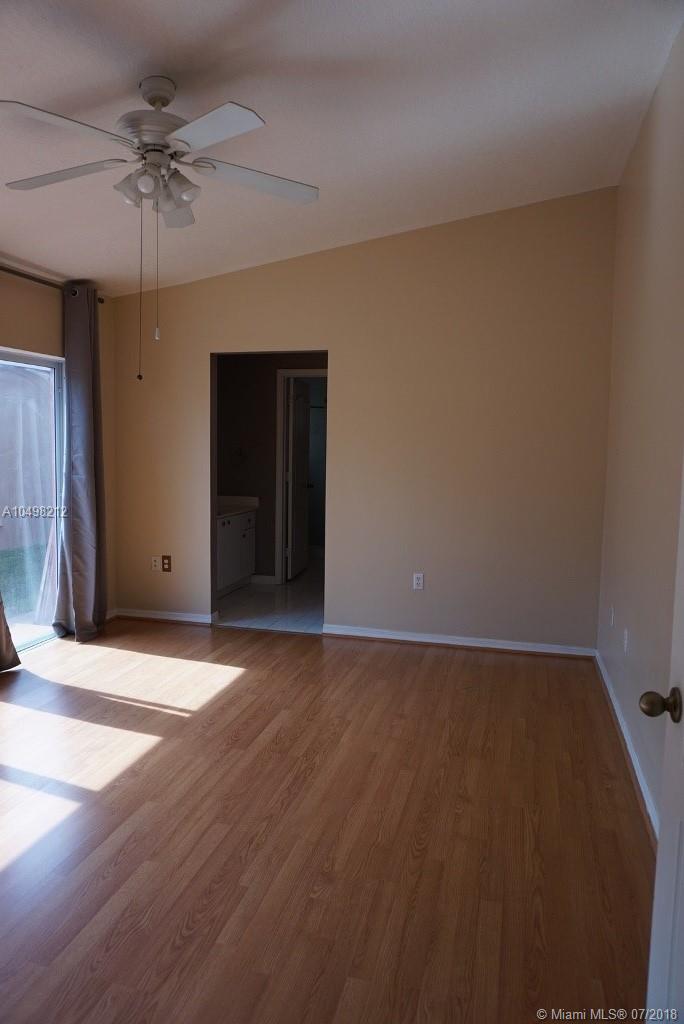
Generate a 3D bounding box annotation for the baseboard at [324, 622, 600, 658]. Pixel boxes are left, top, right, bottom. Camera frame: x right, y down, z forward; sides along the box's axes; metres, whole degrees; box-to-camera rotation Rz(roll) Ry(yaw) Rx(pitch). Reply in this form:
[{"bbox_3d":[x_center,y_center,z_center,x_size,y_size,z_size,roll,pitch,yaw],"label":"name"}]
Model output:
[{"bbox_3d":[0.772,0.904,4.783,1.902,0.075,0.018,2,6,14],"label":"baseboard"}]

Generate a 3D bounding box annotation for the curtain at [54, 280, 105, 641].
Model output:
[{"bbox_3d":[-1.831,-0.334,4.835,0.169,2.466,0.389,2,6,14],"label":"curtain"}]

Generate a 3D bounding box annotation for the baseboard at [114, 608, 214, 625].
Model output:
[{"bbox_3d":[-1.405,0.819,5.341,0.812,0.075,0.018,2,6,14],"label":"baseboard"}]

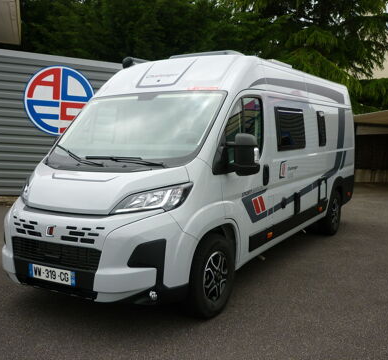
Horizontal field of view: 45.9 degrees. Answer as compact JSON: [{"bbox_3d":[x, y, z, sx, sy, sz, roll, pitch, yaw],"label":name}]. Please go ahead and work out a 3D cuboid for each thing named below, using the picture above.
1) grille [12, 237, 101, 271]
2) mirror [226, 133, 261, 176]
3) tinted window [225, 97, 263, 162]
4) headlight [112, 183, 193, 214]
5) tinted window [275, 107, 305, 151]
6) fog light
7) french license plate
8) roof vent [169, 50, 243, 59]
[{"bbox_3d":[-1.108,0.581,3.624,0.970,0.165,0.090,2,6,30],"label":"grille"},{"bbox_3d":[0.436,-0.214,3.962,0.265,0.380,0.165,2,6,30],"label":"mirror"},{"bbox_3d":[0.467,-0.494,4.325,0.055,0.640,0.930,-5,2,31],"label":"tinted window"},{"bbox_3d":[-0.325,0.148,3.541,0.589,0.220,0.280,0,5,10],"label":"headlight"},{"bbox_3d":[1.155,-0.613,5.445,0.050,0.490,1.010,-3,3,31],"label":"tinted window"},{"bbox_3d":[-0.304,0.863,3.432,0.075,0.075,0.055,2,6,22],"label":"fog light"},{"bbox_3d":[-1.122,0.749,3.613,0.520,0.115,0.020,2,6,30],"label":"french license plate"},{"bbox_3d":[0.198,-1.498,5.738,0.780,0.110,0.580,2,6,30],"label":"roof vent"}]

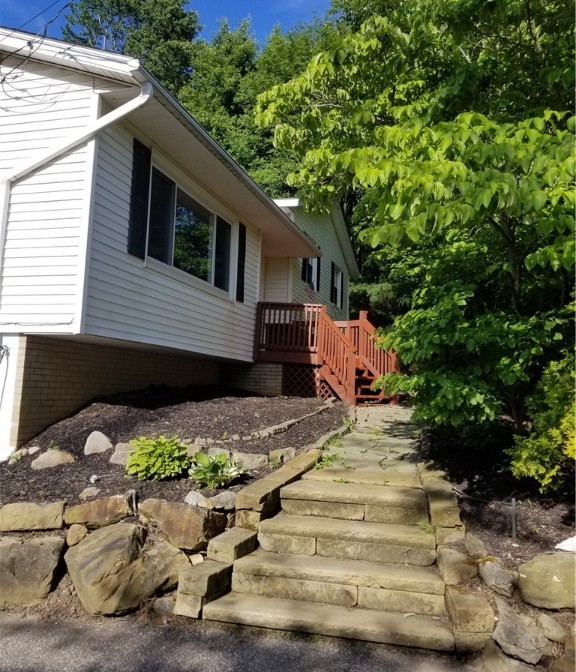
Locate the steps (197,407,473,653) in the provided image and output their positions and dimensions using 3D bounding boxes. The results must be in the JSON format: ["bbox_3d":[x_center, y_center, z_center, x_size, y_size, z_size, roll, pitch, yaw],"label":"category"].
[{"bbox_3d":[0.821,1.549,6.331,1.770,1.360,5.100,1,-6,12],"label":"steps"}]

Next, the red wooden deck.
[{"bbox_3d":[0.795,0.335,10.625,2.600,1.760,1.900,1,-6,13],"label":"red wooden deck"}]

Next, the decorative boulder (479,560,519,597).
[{"bbox_3d":[1.467,1.683,4.020,0.270,0.210,0.250,1,-6,13],"label":"decorative boulder"}]

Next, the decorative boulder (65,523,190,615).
[{"bbox_3d":[-1.169,1.686,4.200,0.830,0.530,0.500,2,-6,6],"label":"decorative boulder"}]

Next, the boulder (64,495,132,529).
[{"bbox_3d":[-1.439,1.333,4.380,0.470,0.200,0.280,2,-6,6],"label":"boulder"}]

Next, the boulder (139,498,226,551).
[{"bbox_3d":[-0.796,1.422,4.350,0.590,0.320,0.400,2,-6,6],"label":"boulder"}]

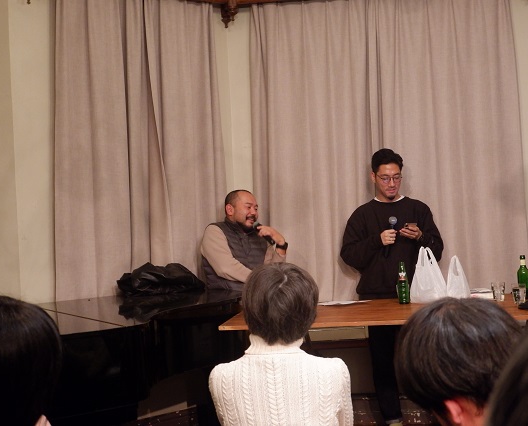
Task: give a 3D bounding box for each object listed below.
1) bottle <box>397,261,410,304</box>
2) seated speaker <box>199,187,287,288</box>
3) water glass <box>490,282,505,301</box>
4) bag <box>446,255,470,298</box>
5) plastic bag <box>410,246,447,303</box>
[{"bbox_3d":[0.783,0.389,4.202,0.062,0.238,0.062,-3,1,0],"label":"bottle"},{"bbox_3d":[-0.019,0.576,4.461,0.600,1.432,0.800,-4,1,-40],"label":"seated speaker"},{"bbox_3d":[1.291,0.434,4.140,0.073,0.100,0.073,-3,1,0],"label":"water glass"},{"bbox_3d":[1.092,0.365,4.233,0.125,0.255,0.110,-3,1,0],"label":"bag"},{"bbox_3d":[0.916,0.344,4.207,0.195,0.315,0.150,-3,1,0],"label":"plastic bag"}]

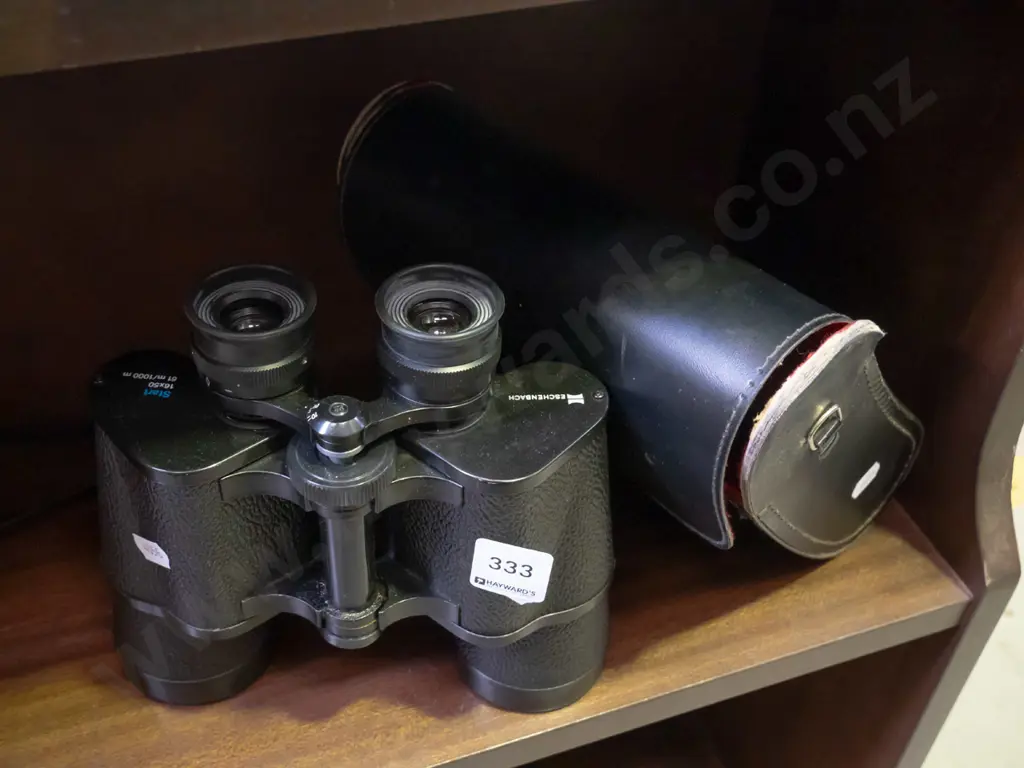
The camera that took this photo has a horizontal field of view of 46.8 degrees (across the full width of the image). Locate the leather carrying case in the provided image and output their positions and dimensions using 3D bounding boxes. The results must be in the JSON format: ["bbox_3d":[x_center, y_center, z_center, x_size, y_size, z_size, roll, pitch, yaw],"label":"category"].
[{"bbox_3d":[0.046,-0.019,0.510,0.216,0.182,0.092,37,93,33],"label":"leather carrying case"}]

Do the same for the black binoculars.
[{"bbox_3d":[-0.052,0.036,0.415,0.182,0.171,0.072,2,40,-2],"label":"black binoculars"}]

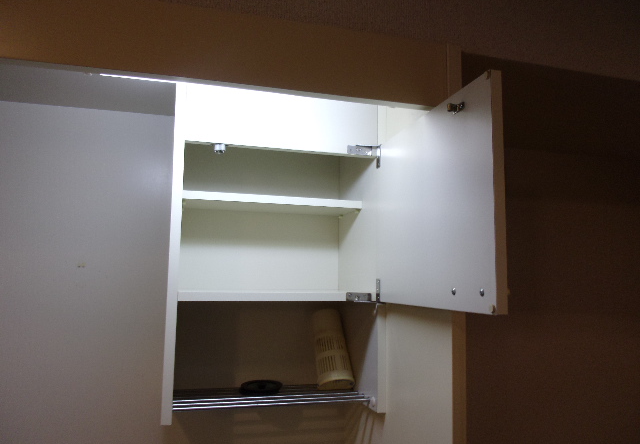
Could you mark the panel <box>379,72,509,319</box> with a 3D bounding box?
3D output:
[{"bbox_3d":[0.173,-0.019,0.830,0.016,0.306,0.389,3,-7,-15],"label":"panel"}]

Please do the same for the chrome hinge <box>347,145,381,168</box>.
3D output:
[{"bbox_3d":[0.089,-0.131,1.020,0.068,0.047,0.020,3,-7,-16],"label":"chrome hinge"}]

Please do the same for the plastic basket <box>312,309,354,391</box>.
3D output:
[{"bbox_3d":[0.026,0.278,1.139,0.079,0.159,0.079,1,-34,-16],"label":"plastic basket"}]

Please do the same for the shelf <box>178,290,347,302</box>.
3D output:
[{"bbox_3d":[-0.101,0.151,1.069,0.372,0.018,0.248,3,-7,-16],"label":"shelf"}]

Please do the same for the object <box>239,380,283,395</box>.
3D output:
[{"bbox_3d":[-0.122,0.345,1.081,0.089,0.015,0.089,3,-7,-16],"label":"object"}]

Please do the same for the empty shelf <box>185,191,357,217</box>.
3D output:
[{"bbox_3d":[-0.111,-0.036,1.135,0.372,0.016,0.158,3,-7,-16],"label":"empty shelf"}]

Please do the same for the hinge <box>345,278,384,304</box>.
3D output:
[{"bbox_3d":[0.085,0.132,0.990,0.068,0.046,0.020,3,-7,-16],"label":"hinge"}]

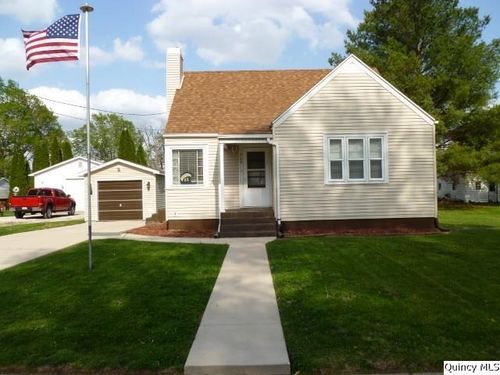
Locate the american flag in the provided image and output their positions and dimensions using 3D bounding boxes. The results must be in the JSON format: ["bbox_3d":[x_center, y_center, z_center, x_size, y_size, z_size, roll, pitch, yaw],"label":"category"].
[{"bbox_3d":[-4.035,-2.940,8.200,1.180,1.000,0.400,-1,-1,12],"label":"american flag"}]

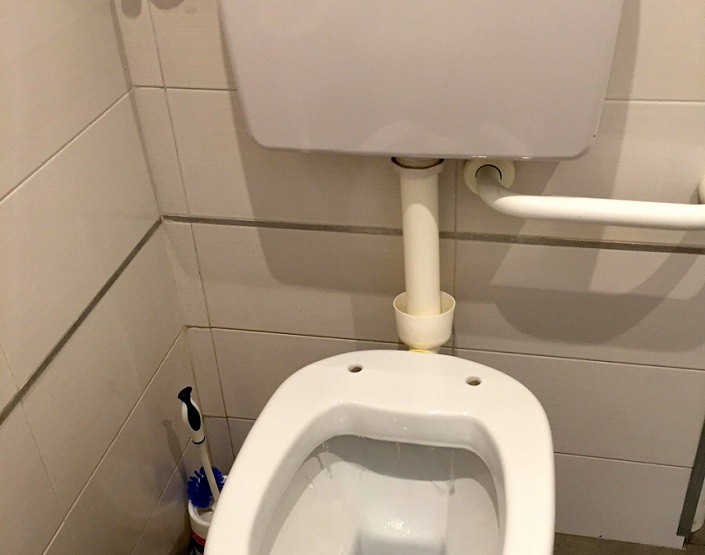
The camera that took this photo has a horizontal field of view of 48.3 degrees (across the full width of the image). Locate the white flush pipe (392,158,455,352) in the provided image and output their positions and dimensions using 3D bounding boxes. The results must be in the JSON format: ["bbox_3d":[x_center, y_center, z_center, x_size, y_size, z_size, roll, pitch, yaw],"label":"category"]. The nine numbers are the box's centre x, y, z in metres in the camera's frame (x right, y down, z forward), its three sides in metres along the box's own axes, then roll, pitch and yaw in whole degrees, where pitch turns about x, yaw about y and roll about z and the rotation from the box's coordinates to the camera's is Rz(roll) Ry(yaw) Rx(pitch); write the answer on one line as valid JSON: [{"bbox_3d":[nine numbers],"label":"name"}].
[{"bbox_3d":[0.092,-0.030,1.023,0.084,0.335,0.084,4,34,11],"label":"white flush pipe"}]

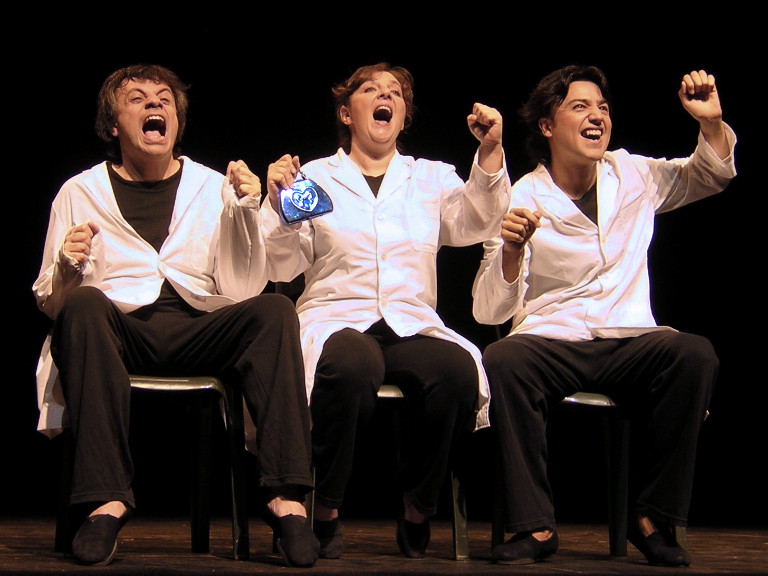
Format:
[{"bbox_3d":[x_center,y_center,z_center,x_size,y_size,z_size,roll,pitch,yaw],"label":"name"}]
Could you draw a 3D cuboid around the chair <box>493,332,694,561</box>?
[{"bbox_3d":[0.530,0.329,3.534,0.430,0.810,0.510,3,-9,-14],"label":"chair"}]

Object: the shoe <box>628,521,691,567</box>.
[{"bbox_3d":[0.703,0.652,3.290,0.090,0.090,0.250,4,-4,-18],"label":"shoe"}]

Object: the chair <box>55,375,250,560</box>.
[{"bbox_3d":[-0.599,0.271,3.287,0.430,0.810,0.510,4,-10,-18],"label":"chair"}]

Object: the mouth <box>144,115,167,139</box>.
[{"bbox_3d":[-0.569,-0.404,3.203,0.060,0.058,0.040,4,-24,-17],"label":"mouth"}]

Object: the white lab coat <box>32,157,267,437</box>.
[{"bbox_3d":[-0.575,0.002,3.249,0.550,0.780,0.520,3,-9,-12],"label":"white lab coat"}]

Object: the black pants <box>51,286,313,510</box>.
[{"bbox_3d":[-0.500,0.285,3.113,0.570,0.520,0.600,3,-9,-14],"label":"black pants"}]

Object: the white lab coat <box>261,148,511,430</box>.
[{"bbox_3d":[-0.010,-0.026,3.397,0.610,0.800,0.540,3,-9,-13],"label":"white lab coat"}]

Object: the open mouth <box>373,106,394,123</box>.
[{"bbox_3d":[-0.004,-0.472,3.489,0.052,0.044,0.038,5,-24,-24],"label":"open mouth"}]

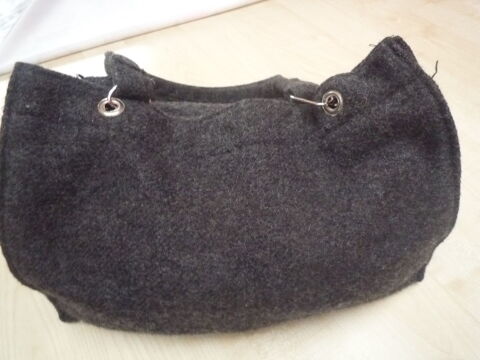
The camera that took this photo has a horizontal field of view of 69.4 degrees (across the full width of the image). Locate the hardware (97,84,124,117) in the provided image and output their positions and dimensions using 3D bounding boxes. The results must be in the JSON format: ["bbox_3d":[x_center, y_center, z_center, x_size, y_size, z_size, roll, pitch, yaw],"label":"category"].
[{"bbox_3d":[-0.108,-0.066,0.288,0.022,0.013,0.028,1,73,-6],"label":"hardware"}]

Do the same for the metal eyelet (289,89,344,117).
[{"bbox_3d":[0.067,-0.067,0.300,0.047,0.014,0.024,3,86,15],"label":"metal eyelet"}]

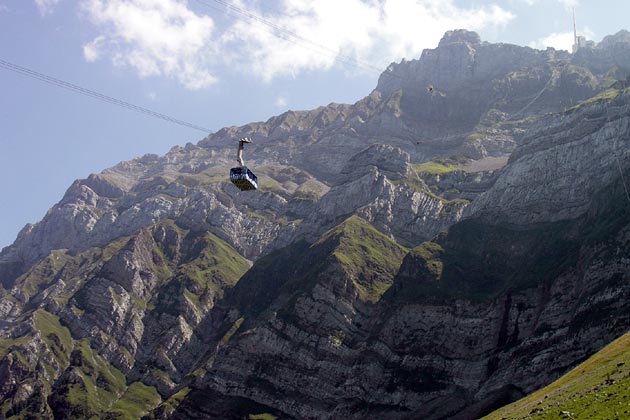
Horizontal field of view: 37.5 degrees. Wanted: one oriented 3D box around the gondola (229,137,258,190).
[{"bbox_3d":[-13.781,-9.606,183.213,3.280,9.700,5.600,-4,-20,17],"label":"gondola"}]

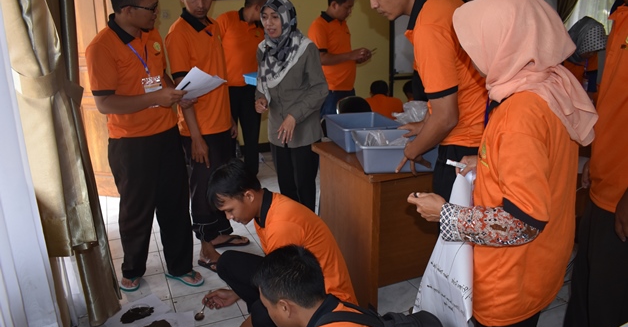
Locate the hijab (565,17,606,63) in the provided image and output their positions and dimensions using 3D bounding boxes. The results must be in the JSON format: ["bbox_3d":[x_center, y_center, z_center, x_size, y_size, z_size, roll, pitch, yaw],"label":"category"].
[{"bbox_3d":[1.620,-0.731,2.800,0.230,0.300,0.250,2,16,9],"label":"hijab"}]

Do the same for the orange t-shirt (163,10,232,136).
[{"bbox_3d":[-0.646,-0.496,2.656,0.290,0.670,0.460,11,20,34],"label":"orange t-shirt"}]

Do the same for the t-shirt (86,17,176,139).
[{"bbox_3d":[-0.923,-0.442,2.421,0.300,0.620,0.490,14,21,40],"label":"t-shirt"}]

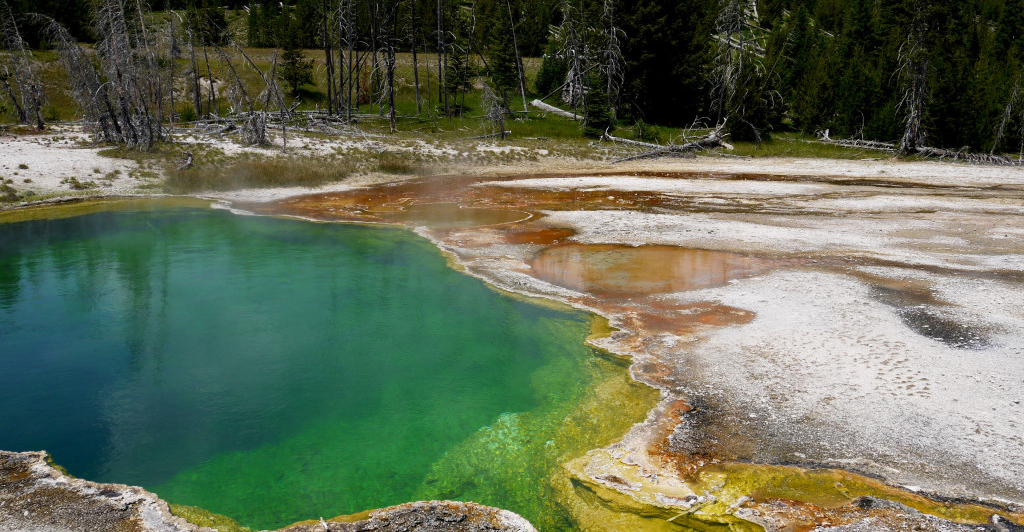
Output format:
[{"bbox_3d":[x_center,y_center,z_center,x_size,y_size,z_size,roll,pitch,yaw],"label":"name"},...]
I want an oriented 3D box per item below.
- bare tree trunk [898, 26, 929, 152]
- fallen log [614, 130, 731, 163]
[{"bbox_3d":[18.606,-8.014,41.231,1.383,5.615,1.300,0,10,0],"label":"bare tree trunk"},{"bbox_3d":[7.264,-5.477,40.677,7.850,1.150,1.200,-8,13,-39],"label":"fallen log"}]

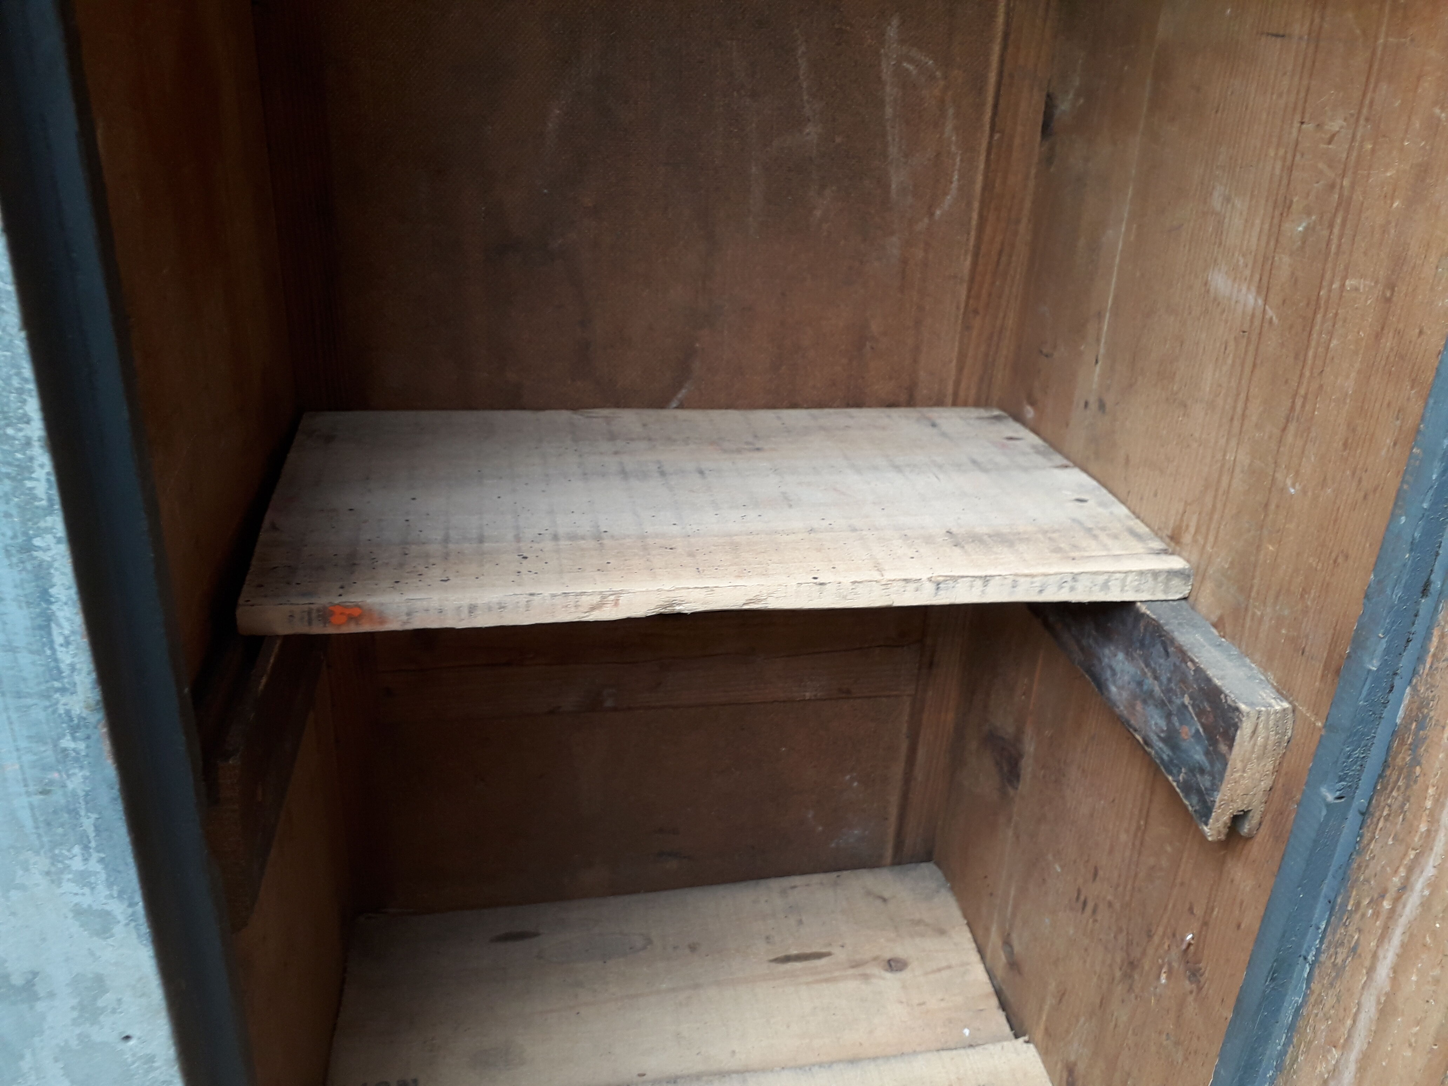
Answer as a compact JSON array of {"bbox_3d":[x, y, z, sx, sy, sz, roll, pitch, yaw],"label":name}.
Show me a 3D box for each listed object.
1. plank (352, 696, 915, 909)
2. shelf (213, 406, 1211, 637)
[{"bbox_3d":[-0.061,0.203,0.912,0.434,0.184,0.017,-2,27,-11],"label":"plank"},{"bbox_3d":[-0.009,-0.026,0.652,0.468,0.019,0.244,-2,27,-11],"label":"shelf"}]

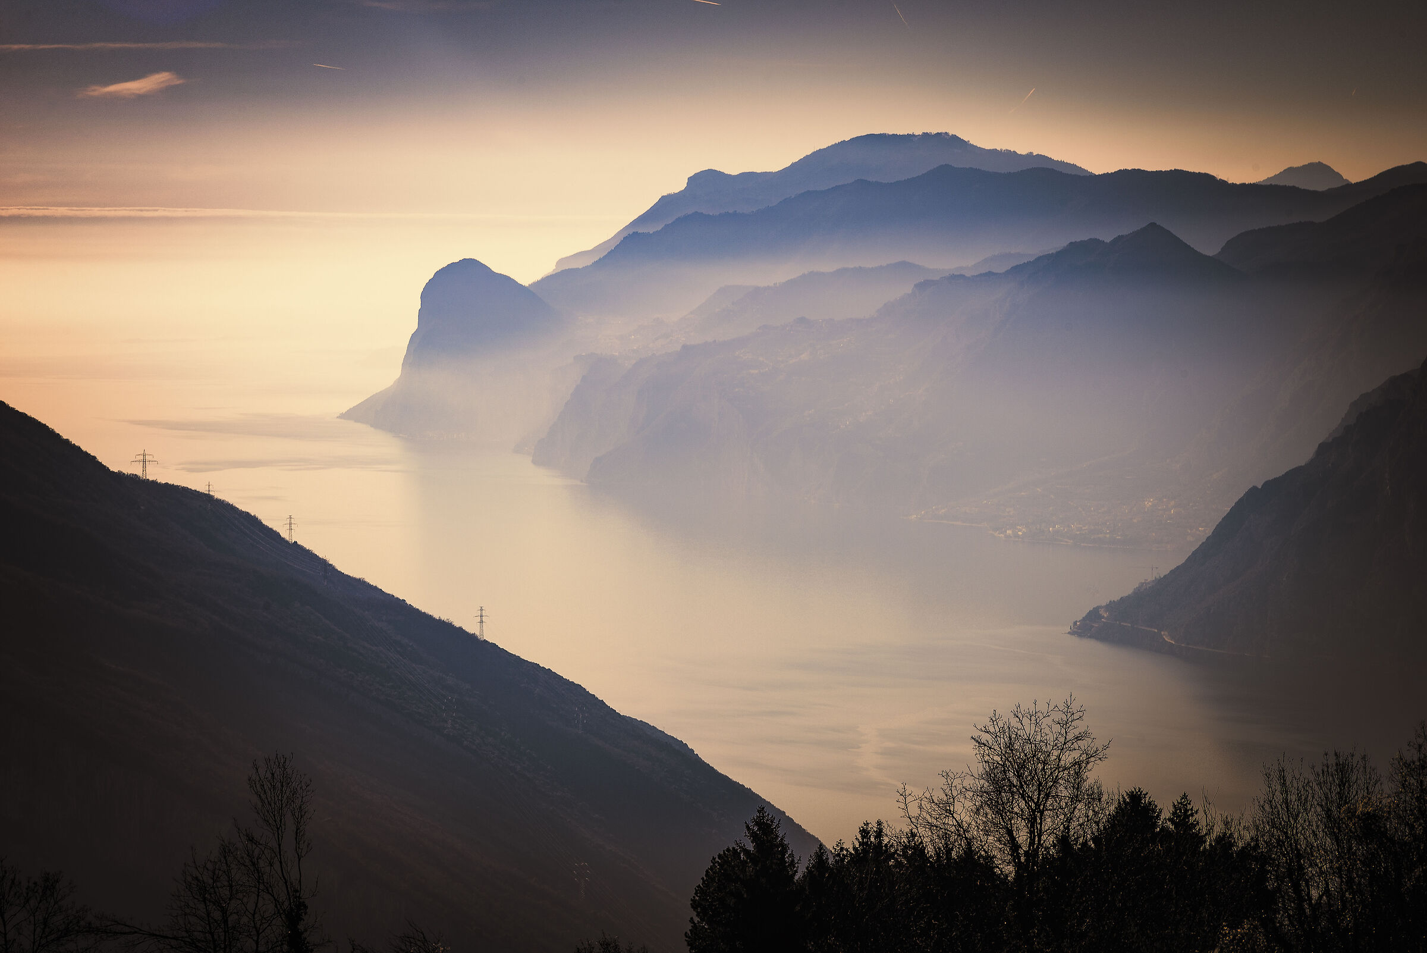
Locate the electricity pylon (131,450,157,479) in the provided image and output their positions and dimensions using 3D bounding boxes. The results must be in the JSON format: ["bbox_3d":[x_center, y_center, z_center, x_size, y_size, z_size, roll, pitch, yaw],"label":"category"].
[{"bbox_3d":[-526.338,-10.828,4400.000,25.500,28.500,4.800,0,3,-7],"label":"electricity pylon"}]

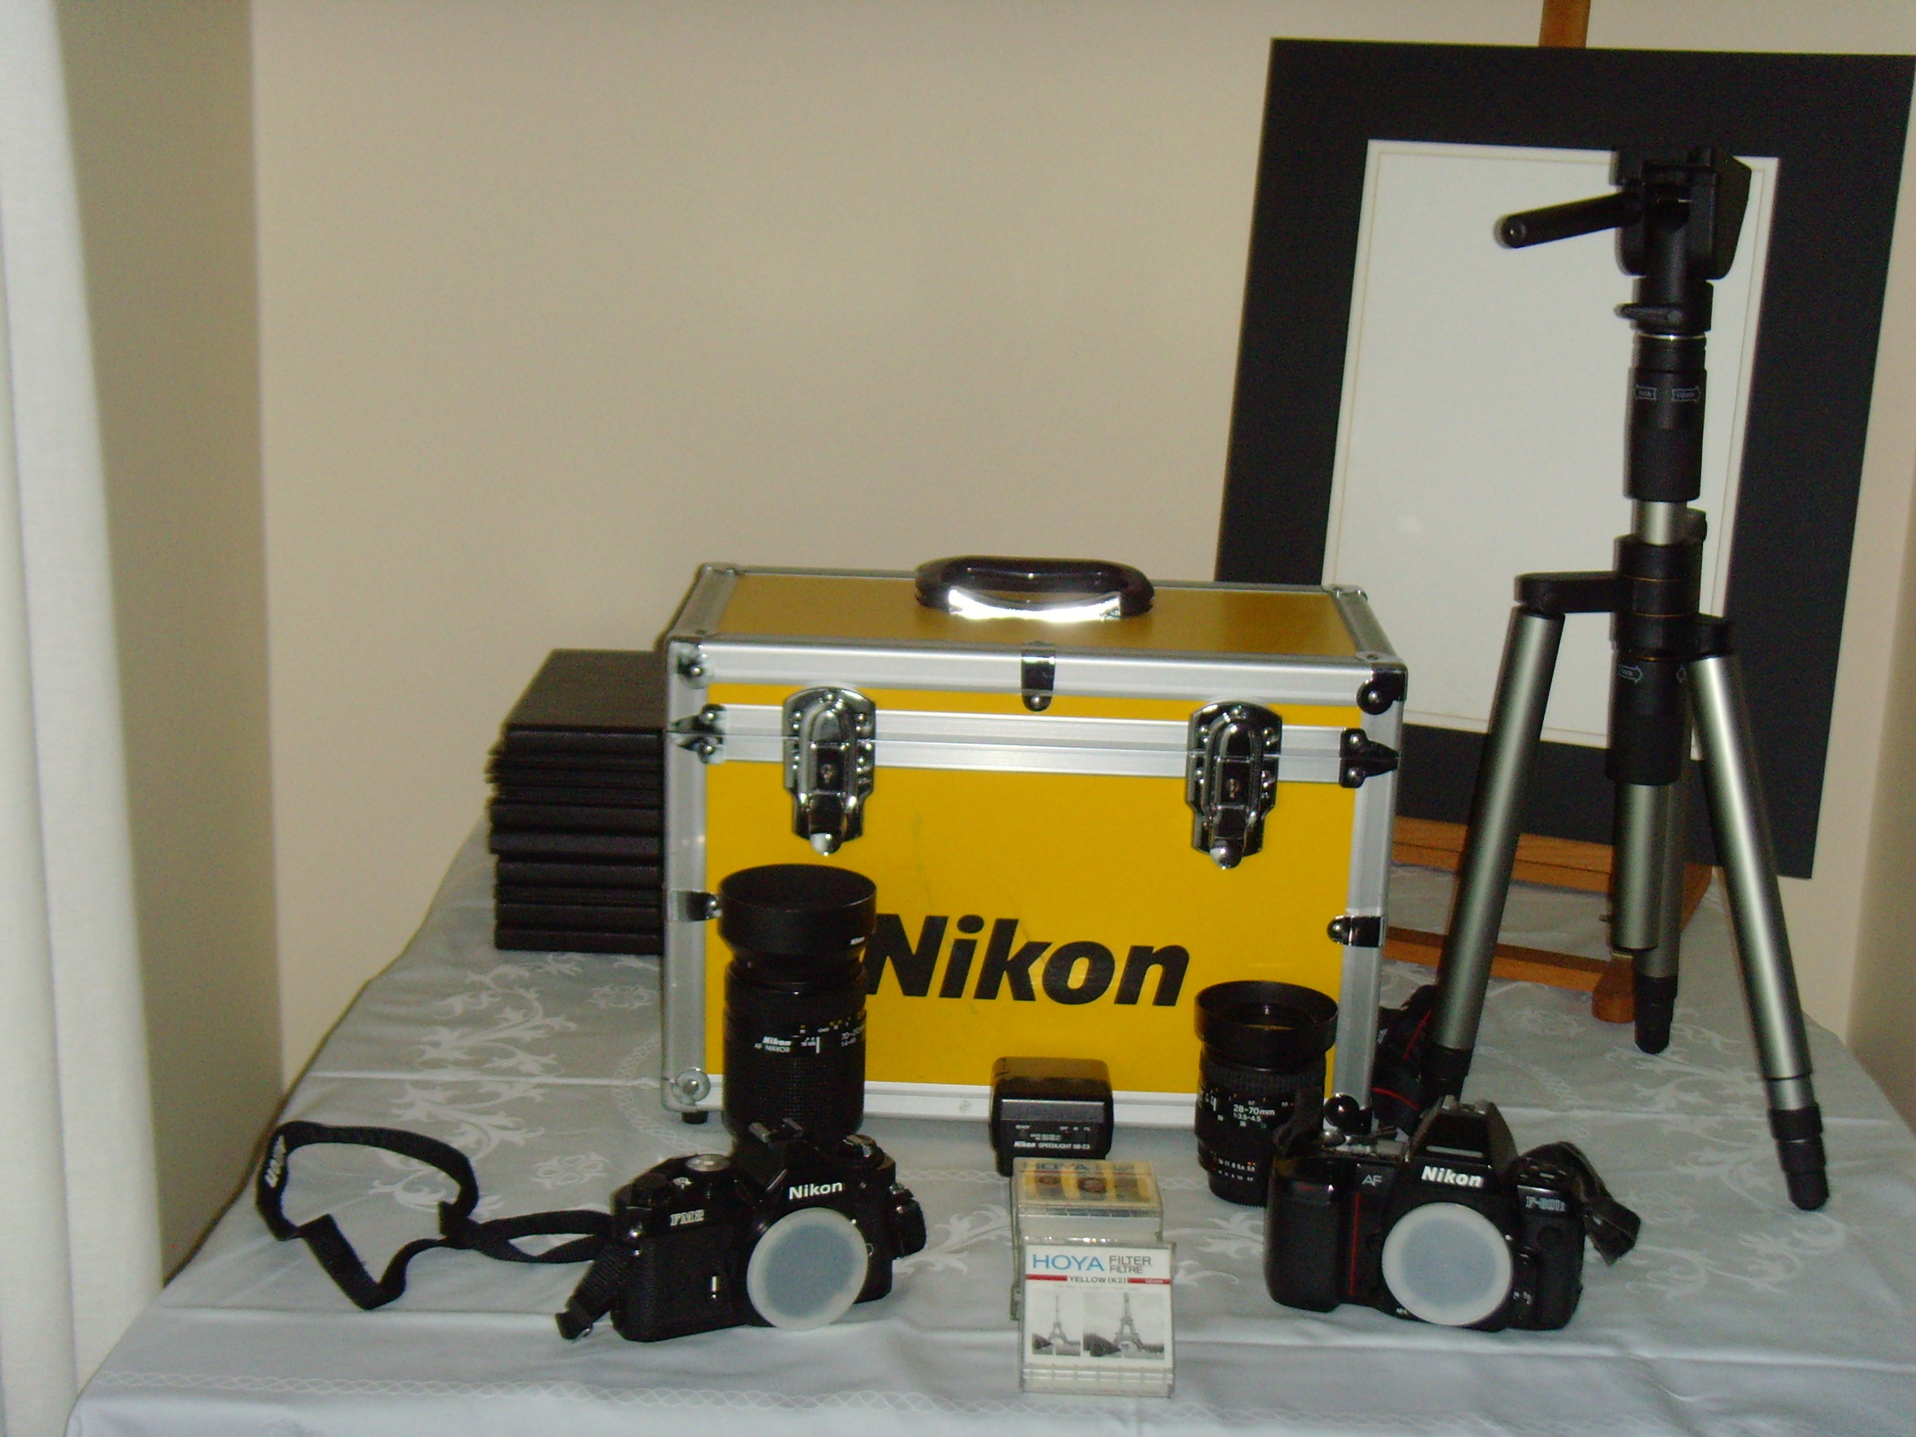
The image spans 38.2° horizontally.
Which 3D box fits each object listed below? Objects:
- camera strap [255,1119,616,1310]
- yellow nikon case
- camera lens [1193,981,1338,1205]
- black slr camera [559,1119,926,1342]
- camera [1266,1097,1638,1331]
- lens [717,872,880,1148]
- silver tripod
[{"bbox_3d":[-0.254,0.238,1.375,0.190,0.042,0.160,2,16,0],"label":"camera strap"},{"bbox_3d":[0.039,0.059,1.563,0.390,0.304,0.190,2,16,0],"label":"yellow nikon case"},{"bbox_3d":[0.161,0.199,1.465,0.075,0.100,0.075,2,16,0],"label":"camera lens"},{"bbox_3d":[-0.098,0.237,1.308,0.153,0.092,0.063,-4,17,-22],"label":"black slr camera"},{"bbox_3d":[0.229,0.233,1.345,0.159,0.103,0.067,5,16,11],"label":"camera"},{"bbox_3d":[-0.085,0.164,1.452,0.081,0.156,0.081,2,16,0],"label":"lens"},{"bbox_3d":[0.353,-0.030,1.481,0.207,0.545,0.238,0,16,-9],"label":"silver tripod"}]

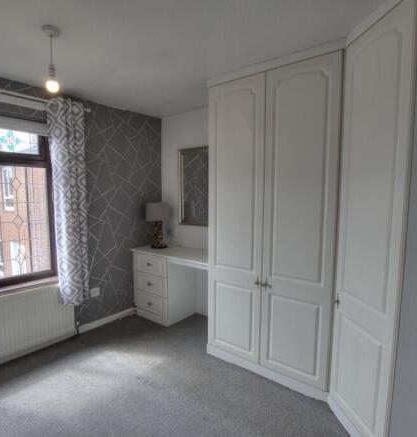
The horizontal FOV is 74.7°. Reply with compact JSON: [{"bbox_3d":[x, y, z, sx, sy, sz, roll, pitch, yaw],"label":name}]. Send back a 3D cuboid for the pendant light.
[{"bbox_3d":[-0.913,-0.917,1.592,0.092,0.351,0.092,5,7,43],"label":"pendant light"}]

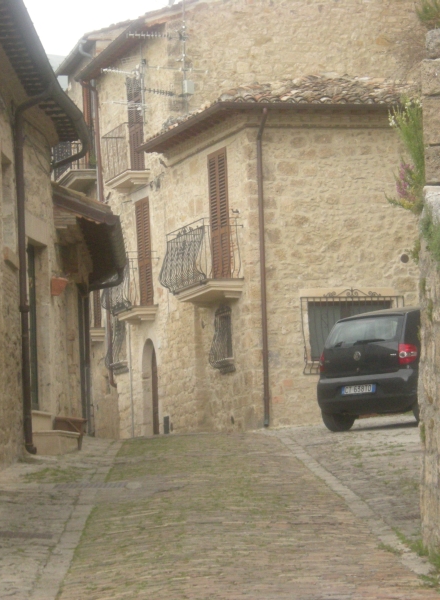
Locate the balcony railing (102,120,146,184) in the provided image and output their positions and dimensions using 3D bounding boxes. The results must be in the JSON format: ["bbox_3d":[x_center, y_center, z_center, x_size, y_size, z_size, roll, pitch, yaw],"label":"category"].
[{"bbox_3d":[-1.886,-2.922,47.020,0.470,0.923,1.480,-1,-7,-19],"label":"balcony railing"}]

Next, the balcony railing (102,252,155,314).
[{"bbox_3d":[-1.815,-0.321,46.548,0.740,1.057,1.330,-1,-7,-19],"label":"balcony railing"}]

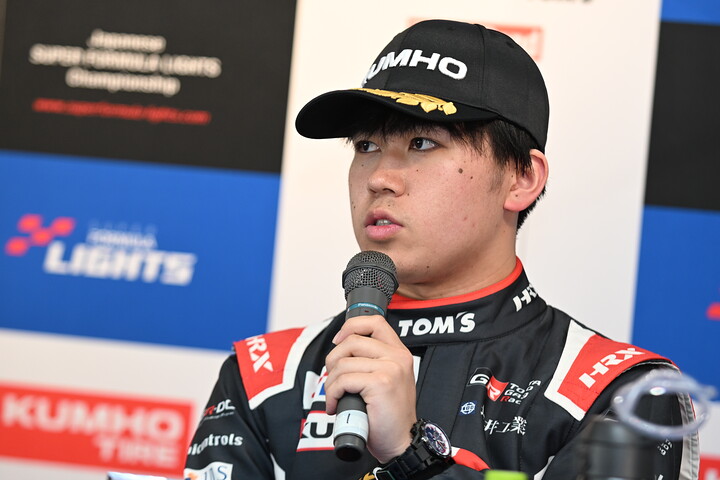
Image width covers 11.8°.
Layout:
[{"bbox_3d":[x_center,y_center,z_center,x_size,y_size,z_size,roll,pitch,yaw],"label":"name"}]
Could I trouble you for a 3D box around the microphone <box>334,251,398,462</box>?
[{"bbox_3d":[0.002,0.101,3.040,0.051,0.226,0.051,7,-40,0],"label":"microphone"}]

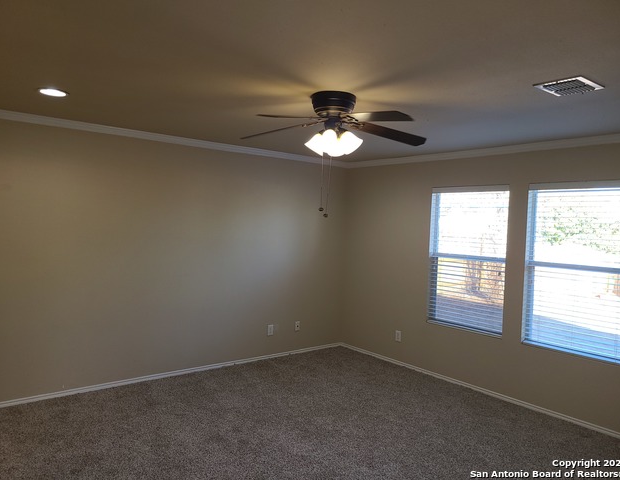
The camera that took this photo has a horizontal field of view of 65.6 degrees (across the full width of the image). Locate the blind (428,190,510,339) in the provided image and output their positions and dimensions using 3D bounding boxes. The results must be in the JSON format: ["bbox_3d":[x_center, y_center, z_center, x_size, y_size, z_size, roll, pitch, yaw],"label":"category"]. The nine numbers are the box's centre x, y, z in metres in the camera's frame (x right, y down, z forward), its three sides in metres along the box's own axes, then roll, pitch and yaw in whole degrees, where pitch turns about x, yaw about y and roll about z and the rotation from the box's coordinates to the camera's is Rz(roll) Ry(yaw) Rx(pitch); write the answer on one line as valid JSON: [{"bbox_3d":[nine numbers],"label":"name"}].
[{"bbox_3d":[1.623,0.184,4.967,0.090,1.470,0.890,1,3,-39],"label":"blind"}]

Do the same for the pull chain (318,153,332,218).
[{"bbox_3d":[0.100,-0.359,3.114,0.085,0.450,0.050,2,2,0],"label":"pull chain"}]

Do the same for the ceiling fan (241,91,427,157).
[{"bbox_3d":[0.145,-0.729,3.141,1.290,0.390,1.270,2,2,2],"label":"ceiling fan"}]

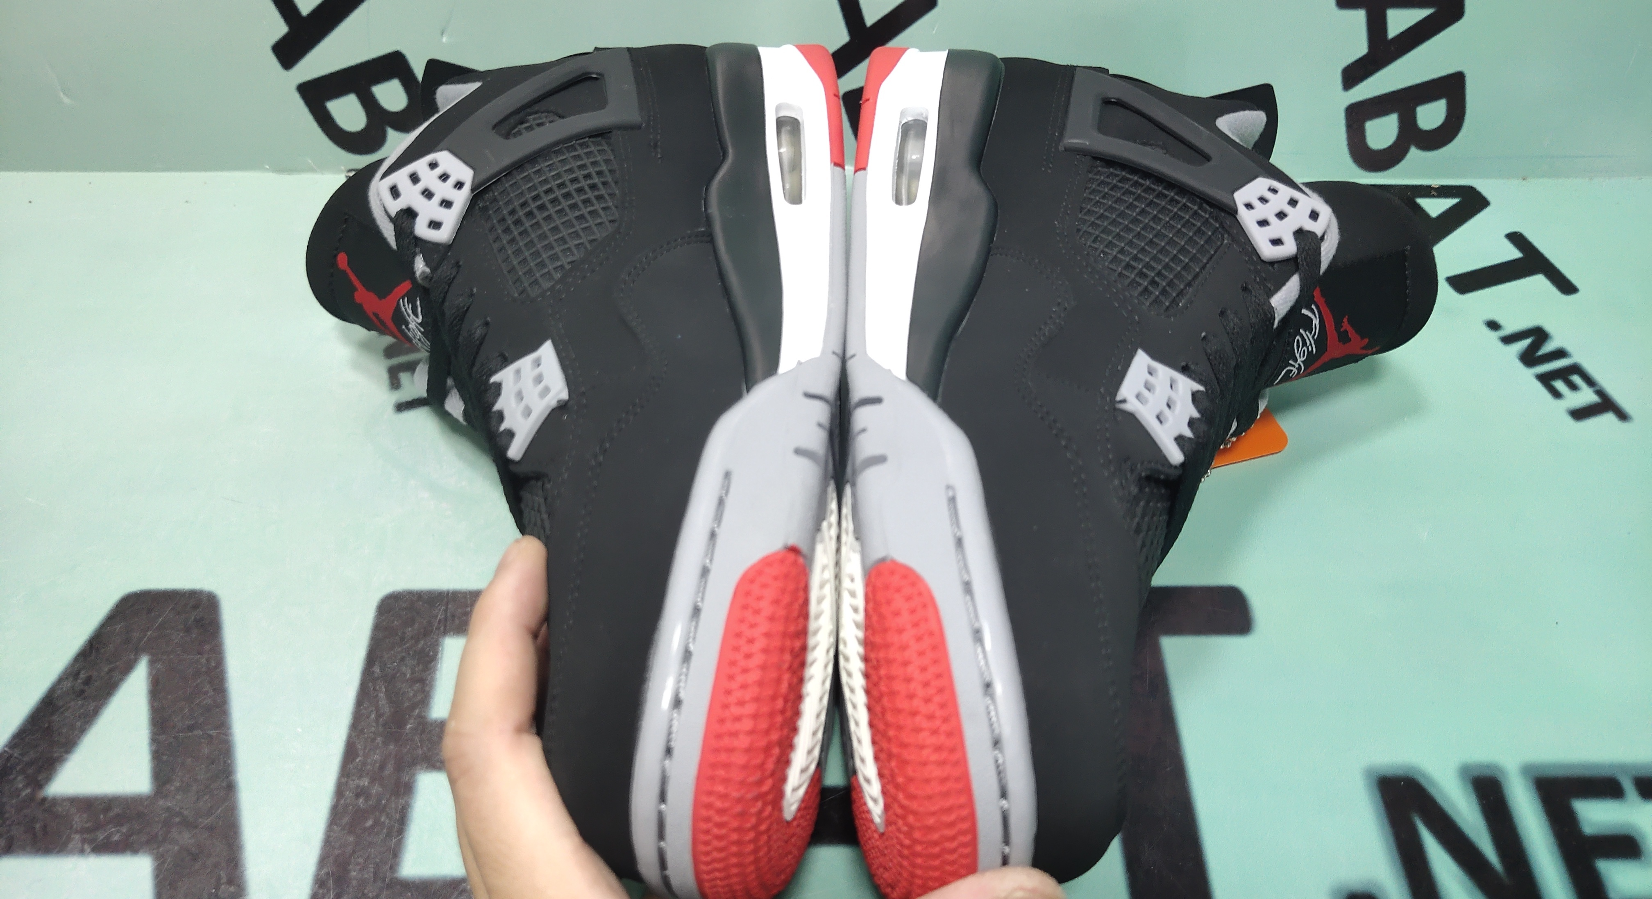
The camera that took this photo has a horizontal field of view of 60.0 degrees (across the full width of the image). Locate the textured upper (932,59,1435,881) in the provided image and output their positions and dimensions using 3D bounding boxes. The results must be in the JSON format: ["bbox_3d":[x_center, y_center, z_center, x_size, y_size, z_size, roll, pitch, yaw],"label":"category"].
[{"bbox_3d":[0.111,-0.011,0.428,0.153,0.100,0.281,-4,53,4],"label":"textured upper"}]

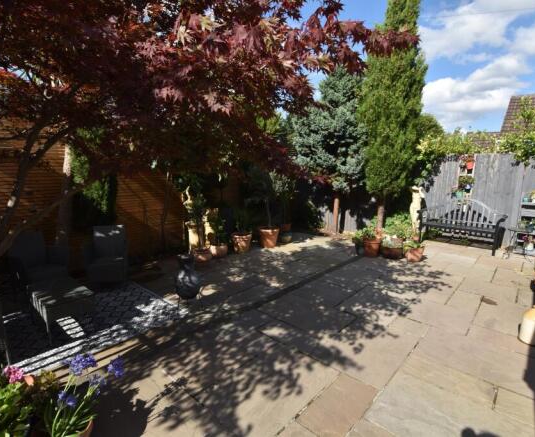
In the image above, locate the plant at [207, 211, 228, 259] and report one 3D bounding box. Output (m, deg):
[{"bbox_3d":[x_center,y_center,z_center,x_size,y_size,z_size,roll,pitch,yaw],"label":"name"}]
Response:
[{"bbox_3d":[-0.970,0.294,5.644,0.424,0.902,0.424,-2,8,-10],"label":"plant"}]

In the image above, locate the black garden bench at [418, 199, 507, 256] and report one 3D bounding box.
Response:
[{"bbox_3d":[4.127,0.142,6.223,0.650,0.980,1.450,-7,10,-40],"label":"black garden bench"}]

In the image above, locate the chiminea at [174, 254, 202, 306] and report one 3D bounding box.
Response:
[{"bbox_3d":[-0.879,0.686,3.245,0.300,0.590,0.300,2,9,18],"label":"chiminea"}]

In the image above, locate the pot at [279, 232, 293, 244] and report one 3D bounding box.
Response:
[{"bbox_3d":[0.377,0.419,6.125,0.300,0.220,0.300,0,8,0],"label":"pot"}]

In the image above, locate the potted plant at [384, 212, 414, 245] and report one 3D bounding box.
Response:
[{"bbox_3d":[2.629,0.239,5.800,0.600,0.720,0.550,0,8,0],"label":"potted plant"}]

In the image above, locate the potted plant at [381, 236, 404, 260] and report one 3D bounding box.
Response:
[{"bbox_3d":[2.387,0.538,5.560,0.422,0.394,0.422,3,8,23],"label":"potted plant"}]

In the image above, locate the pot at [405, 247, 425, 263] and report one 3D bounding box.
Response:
[{"bbox_3d":[2.519,0.622,4.995,0.293,0.201,0.293,0,8,0],"label":"pot"}]

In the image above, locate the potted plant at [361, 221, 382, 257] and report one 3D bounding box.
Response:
[{"bbox_3d":[1.881,0.364,5.282,0.376,0.623,0.376,0,8,0],"label":"potted plant"}]

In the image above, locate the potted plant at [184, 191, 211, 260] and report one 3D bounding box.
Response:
[{"bbox_3d":[-1.274,0.142,5.299,0.467,1.298,0.467,-2,8,-14],"label":"potted plant"}]

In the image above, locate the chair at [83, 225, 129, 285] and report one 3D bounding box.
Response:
[{"bbox_3d":[-2.432,0.542,4.430,0.570,0.750,0.620,-3,8,-22],"label":"chair"}]

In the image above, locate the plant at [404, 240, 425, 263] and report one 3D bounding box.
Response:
[{"bbox_3d":[2.518,0.560,4.988,0.299,0.324,0.299,0,8,0],"label":"plant"}]

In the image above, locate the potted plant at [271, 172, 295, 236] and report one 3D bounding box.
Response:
[{"bbox_3d":[0.380,-0.352,7.377,0.600,1.680,0.580,0,8,0],"label":"potted plant"}]

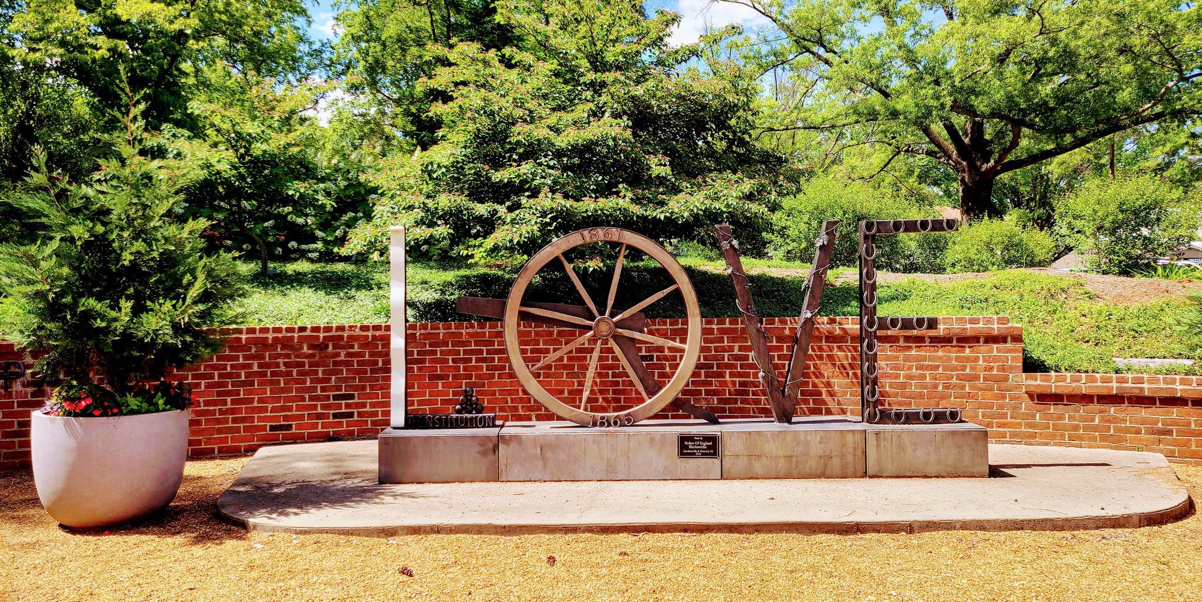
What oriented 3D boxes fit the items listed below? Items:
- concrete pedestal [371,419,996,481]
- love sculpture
[{"bbox_3d":[0.575,1.090,6.630,4.270,0.342,0.640,-1,0,1],"label":"concrete pedestal"},{"bbox_3d":[0.575,0.175,6.680,4.080,1.490,0.270,-1,0,1],"label":"love sculpture"}]

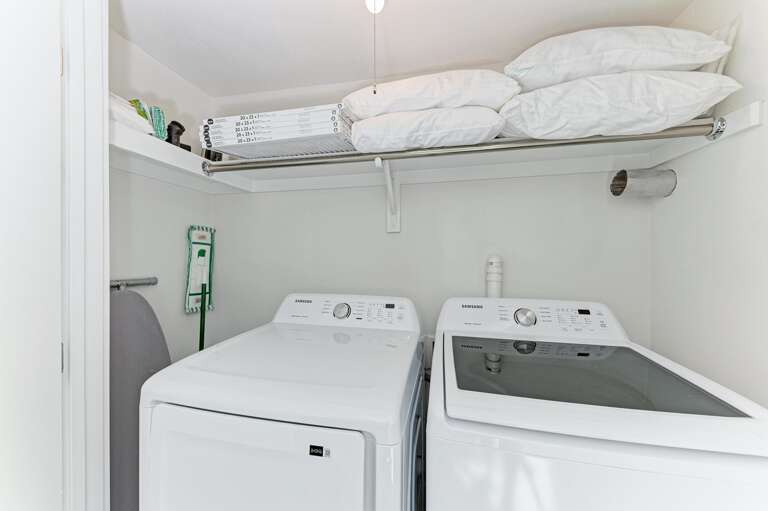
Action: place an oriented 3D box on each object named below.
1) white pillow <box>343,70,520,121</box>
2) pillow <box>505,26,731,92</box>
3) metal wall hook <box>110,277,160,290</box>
[{"bbox_3d":[0.185,-0.575,1.146,0.600,0.145,0.470,0,0,12],"label":"white pillow"},{"bbox_3d":[0.712,-0.635,1.036,0.600,0.160,0.470,0,0,12],"label":"pillow"},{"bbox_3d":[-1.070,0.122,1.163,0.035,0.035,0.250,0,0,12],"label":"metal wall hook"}]

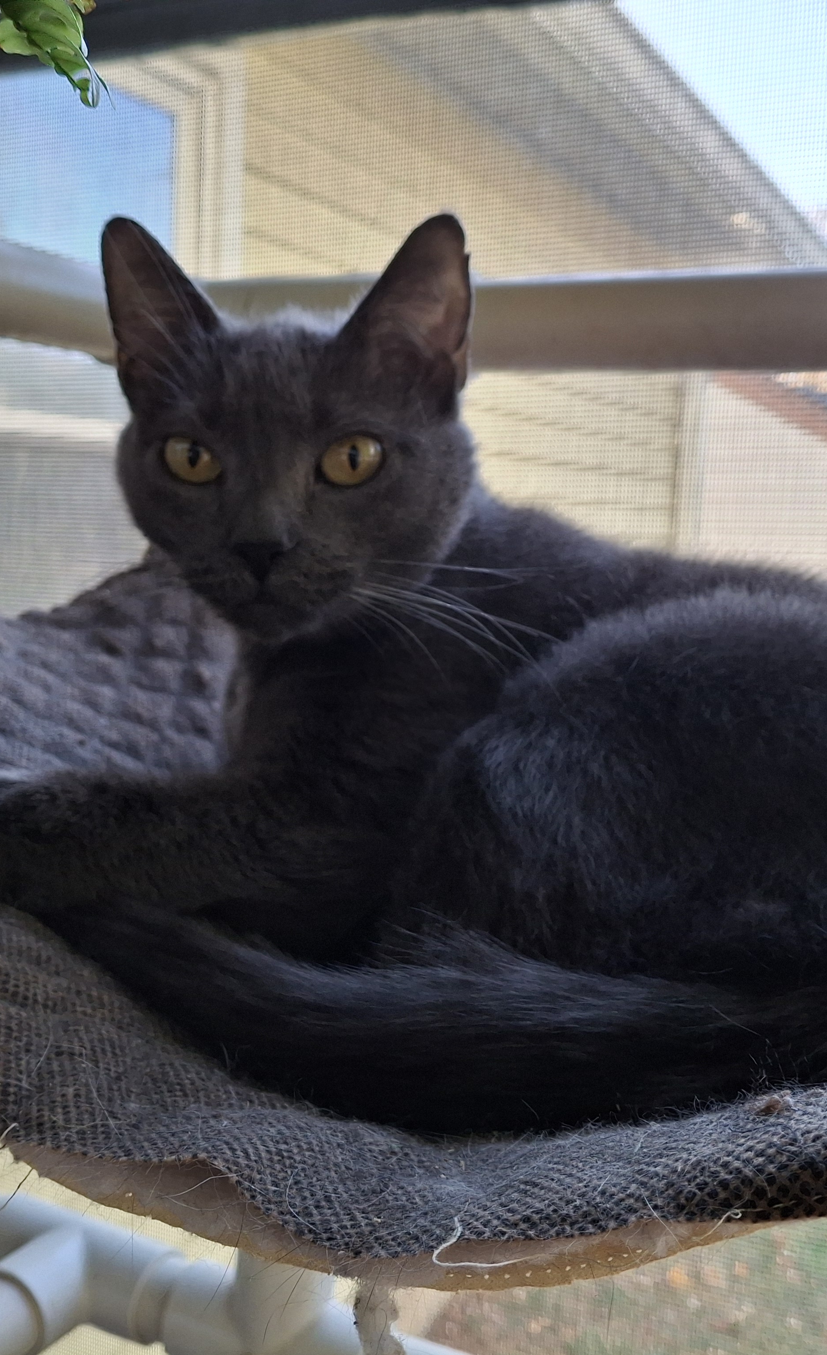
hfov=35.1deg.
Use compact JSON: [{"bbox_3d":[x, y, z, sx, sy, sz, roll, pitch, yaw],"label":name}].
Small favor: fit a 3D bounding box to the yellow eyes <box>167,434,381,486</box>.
[{"bbox_3d":[-0.041,-0.064,0.381,0.063,0.015,0.015,1,7,4],"label":"yellow eyes"}]

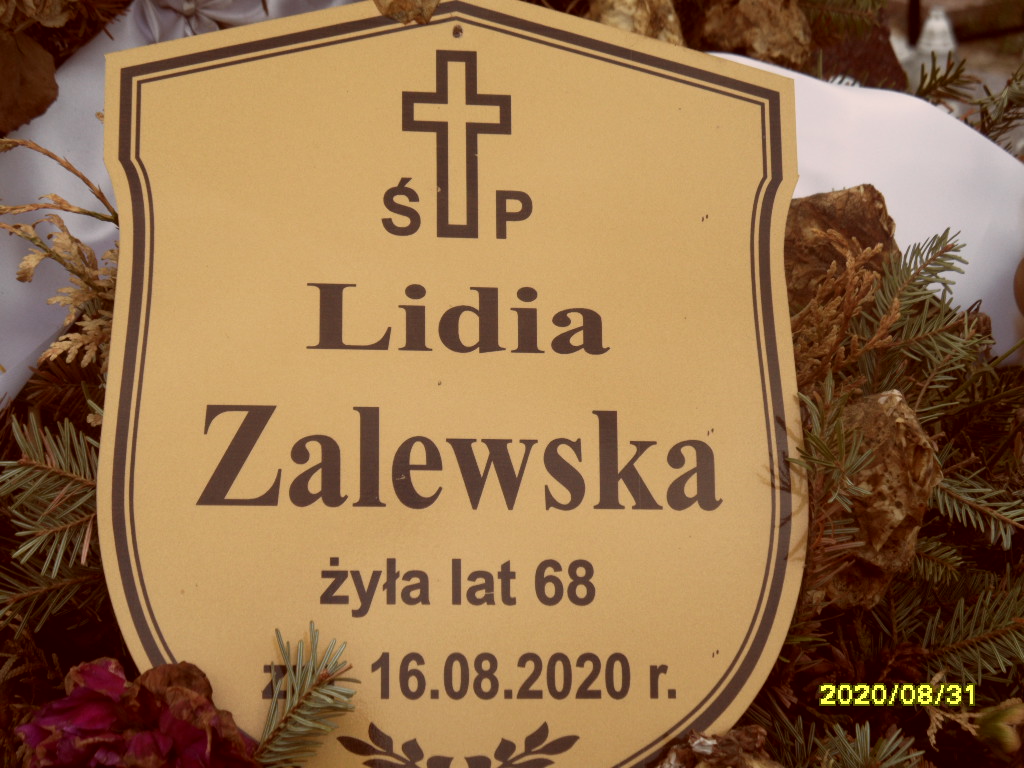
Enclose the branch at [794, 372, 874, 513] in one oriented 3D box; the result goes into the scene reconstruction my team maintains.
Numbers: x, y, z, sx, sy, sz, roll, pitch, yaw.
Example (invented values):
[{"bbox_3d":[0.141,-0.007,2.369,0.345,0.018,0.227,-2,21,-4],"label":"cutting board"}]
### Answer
[{"bbox_3d":[0.102,0.019,0.748,0.027,0.038,0.026,0,25,0],"label":"branch"}]

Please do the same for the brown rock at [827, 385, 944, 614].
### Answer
[{"bbox_3d":[0.120,0.037,0.765,0.038,0.060,0.042,0,25,0],"label":"brown rock"}]

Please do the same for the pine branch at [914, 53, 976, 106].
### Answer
[{"bbox_3d":[0.178,-0.125,0.970,0.026,0.019,0.020,0,25,0],"label":"pine branch"}]

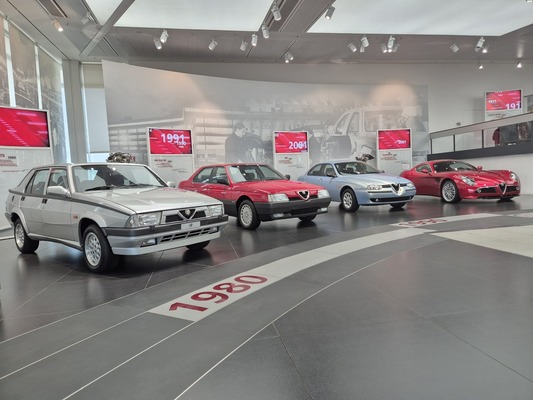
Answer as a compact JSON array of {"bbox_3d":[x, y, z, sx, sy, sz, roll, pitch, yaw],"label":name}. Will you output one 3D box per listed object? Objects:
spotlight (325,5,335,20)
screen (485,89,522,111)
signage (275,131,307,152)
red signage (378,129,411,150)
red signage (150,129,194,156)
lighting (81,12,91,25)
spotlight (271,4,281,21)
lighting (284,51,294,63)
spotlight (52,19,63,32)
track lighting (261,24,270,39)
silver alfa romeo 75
[{"bbox_3d":[1.710,-5.016,9.492,0.240,0.380,0.200,-5,4,-37],"label":"spotlight"},{"bbox_3d":[9.665,-4.017,14.443,1.400,0.790,0.080,-3,3,3],"label":"screen"},{"bbox_3d":[0.962,-2.196,13.609,1.400,0.790,0.080,-4,4,-21],"label":"signage"},{"bbox_3d":[5.268,-2.468,14.579,1.400,0.790,0.080,-3,3,-8],"label":"red signage"},{"bbox_3d":[-3.071,-1.864,11.431,1.400,0.790,0.080,-5,4,-36],"label":"red signage"},{"bbox_3d":[-4.664,-4.677,9.127,0.220,0.360,0.260,-1,4,27],"label":"lighting"},{"bbox_3d":[0.259,-4.937,9.366,0.230,0.390,0.200,1,5,45],"label":"spotlight"},{"bbox_3d":[0.843,-5.169,12.758,0.220,0.380,0.260,-5,4,-37],"label":"lighting"},{"bbox_3d":[-5.553,-4.653,9.460,0.260,0.370,0.220,0,5,41],"label":"spotlight"},{"bbox_3d":[-0.012,-4.993,10.526,0.200,0.400,0.220,-5,4,-30],"label":"track lighting"},{"bbox_3d":[-2.546,0.124,5.491,4.330,1.350,1.660,0,4,40],"label":"silver alfa romeo 75"}]

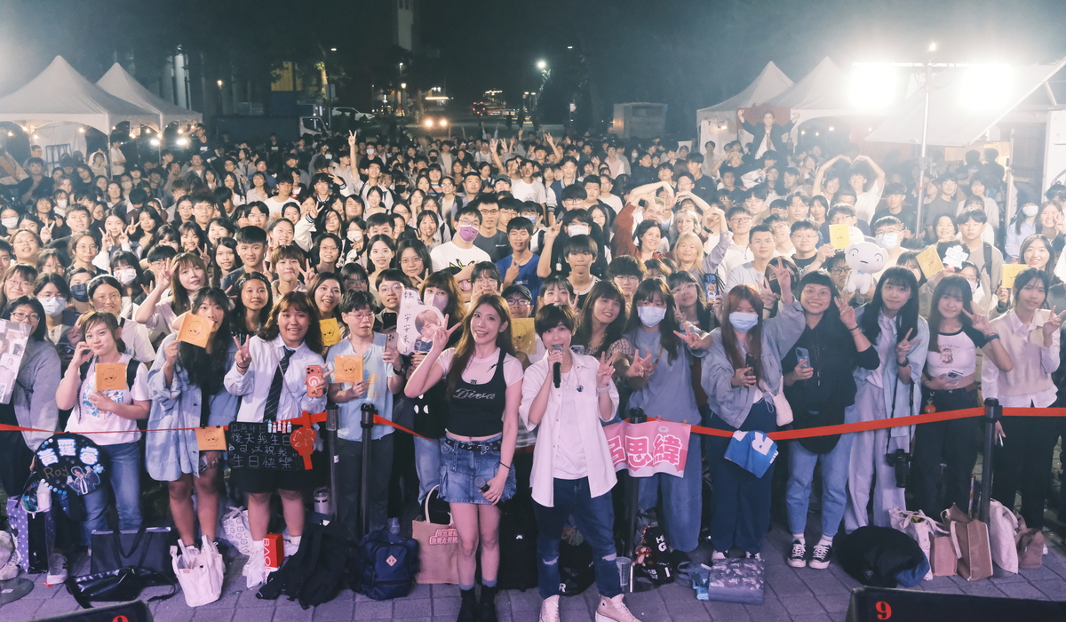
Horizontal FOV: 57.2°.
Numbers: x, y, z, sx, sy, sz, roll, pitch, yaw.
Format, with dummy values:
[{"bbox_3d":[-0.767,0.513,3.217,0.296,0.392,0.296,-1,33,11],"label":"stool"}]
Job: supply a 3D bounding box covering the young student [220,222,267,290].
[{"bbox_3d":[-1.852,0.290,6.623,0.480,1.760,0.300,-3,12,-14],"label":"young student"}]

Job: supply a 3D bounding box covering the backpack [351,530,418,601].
[{"bbox_3d":[-0.796,1.313,5.227,0.310,0.350,0.210,-5,13,-22],"label":"backpack"}]

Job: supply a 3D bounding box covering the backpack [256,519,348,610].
[{"bbox_3d":[-1.235,1.292,5.214,0.480,0.400,0.340,-1,12,-5],"label":"backpack"}]

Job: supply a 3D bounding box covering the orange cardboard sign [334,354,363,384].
[{"bbox_3d":[-0.889,0.279,4.721,0.140,0.142,0.007,-3,5,-11],"label":"orange cardboard sign"}]

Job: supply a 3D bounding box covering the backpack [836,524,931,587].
[{"bbox_3d":[1.935,1.313,5.407,0.460,0.280,0.380,2,12,10],"label":"backpack"}]

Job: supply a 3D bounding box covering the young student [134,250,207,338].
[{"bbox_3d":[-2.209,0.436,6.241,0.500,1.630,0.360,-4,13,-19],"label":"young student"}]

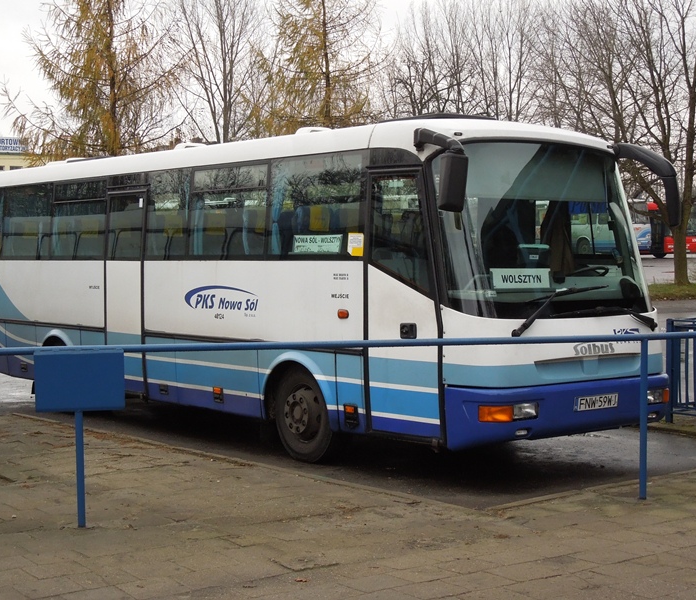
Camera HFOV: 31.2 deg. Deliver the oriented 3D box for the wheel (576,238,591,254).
[{"bbox_3d":[12.154,-2.605,64.000,0.930,0.930,0.280,-1,2,-38],"label":"wheel"}]

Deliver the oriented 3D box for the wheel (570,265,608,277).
[{"bbox_3d":[2.054,-0.158,10.819,0.460,0.090,0.460,-2,-28,-40],"label":"wheel"}]

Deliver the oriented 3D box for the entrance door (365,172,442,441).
[{"bbox_3d":[0.468,0.019,9.771,0.090,2.140,0.890,-2,2,-41],"label":"entrance door"}]

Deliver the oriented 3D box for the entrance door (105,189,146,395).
[{"bbox_3d":[-2.280,-0.086,13.067,0.090,2.140,0.830,-2,2,-40],"label":"entrance door"}]

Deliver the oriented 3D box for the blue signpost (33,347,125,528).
[{"bbox_3d":[-1.646,0.842,7.658,0.550,1.110,0.080,0,2,-14],"label":"blue signpost"}]

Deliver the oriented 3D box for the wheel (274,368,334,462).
[{"bbox_3d":[-0.287,0.979,10.950,0.270,0.870,0.870,-2,2,-40],"label":"wheel"}]

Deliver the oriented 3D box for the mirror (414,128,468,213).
[{"bbox_3d":[0.629,-0.978,9.375,0.300,0.660,0.620,-2,2,-40],"label":"mirror"}]

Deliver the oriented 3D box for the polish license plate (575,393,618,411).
[{"bbox_3d":[1.968,0.815,9.890,0.520,0.114,0.020,-2,8,-40],"label":"polish license plate"}]

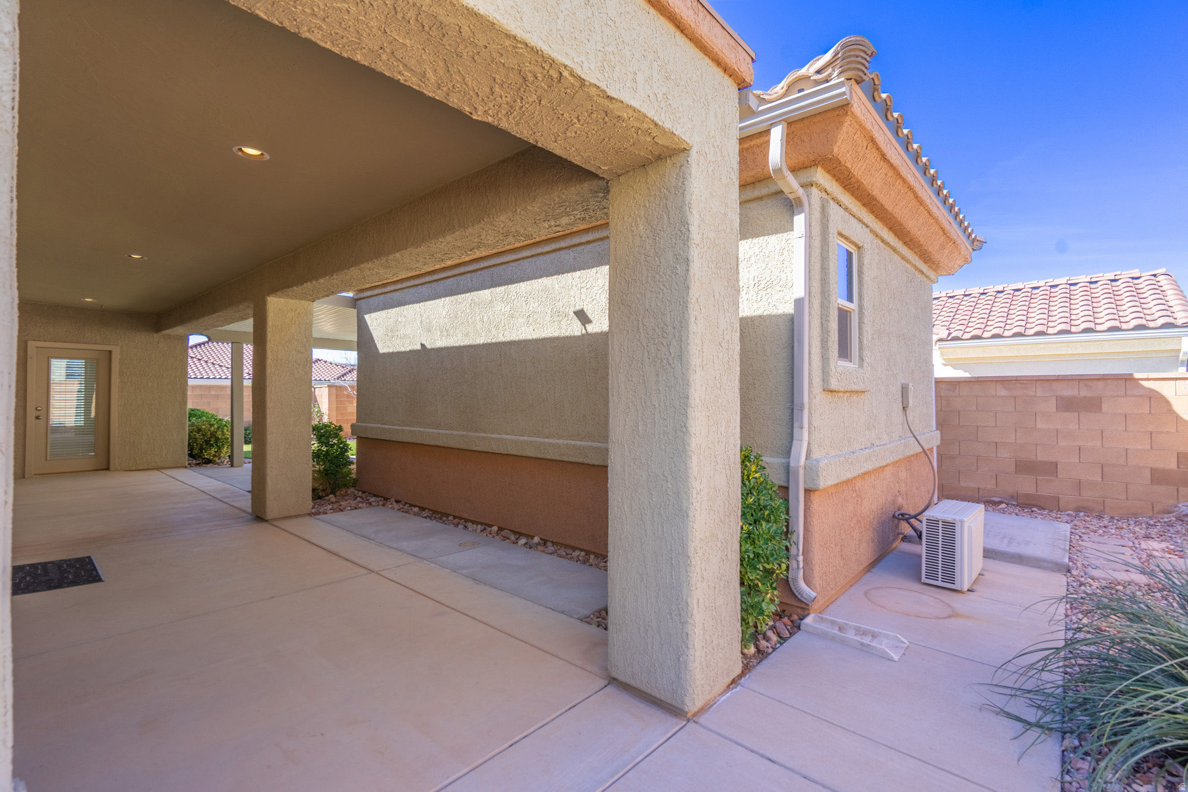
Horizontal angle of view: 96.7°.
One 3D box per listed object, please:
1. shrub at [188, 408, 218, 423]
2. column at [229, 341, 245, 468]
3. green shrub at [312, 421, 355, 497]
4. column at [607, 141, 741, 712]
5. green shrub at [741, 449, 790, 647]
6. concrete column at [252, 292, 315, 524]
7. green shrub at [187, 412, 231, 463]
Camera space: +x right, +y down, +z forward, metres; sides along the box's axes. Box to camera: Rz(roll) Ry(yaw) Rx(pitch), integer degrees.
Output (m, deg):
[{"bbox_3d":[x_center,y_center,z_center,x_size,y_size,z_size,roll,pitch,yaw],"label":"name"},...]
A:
[{"bbox_3d":[-8.750,0.800,11.700,1.050,1.000,1.050,0,0,41],"label":"shrub"},{"bbox_3d":[-6.548,0.171,9.713,0.150,2.257,0.150,0,0,41],"label":"column"},{"bbox_3d":[-3.533,0.858,7.076,0.700,0.970,0.700,0,0,41],"label":"green shrub"},{"bbox_3d":[0.380,0.145,2.549,0.475,2.390,0.480,0,0,41],"label":"column"},{"bbox_3d":[0.757,0.791,3.156,0.780,1.080,0.750,0,0,41],"label":"green shrub"},{"bbox_3d":[-3.526,0.141,5.997,0.475,2.390,0.480,0,0,41],"label":"concrete column"},{"bbox_3d":[-7.850,0.840,10.750,1.000,0.920,1.000,0,0,41],"label":"green shrub"}]

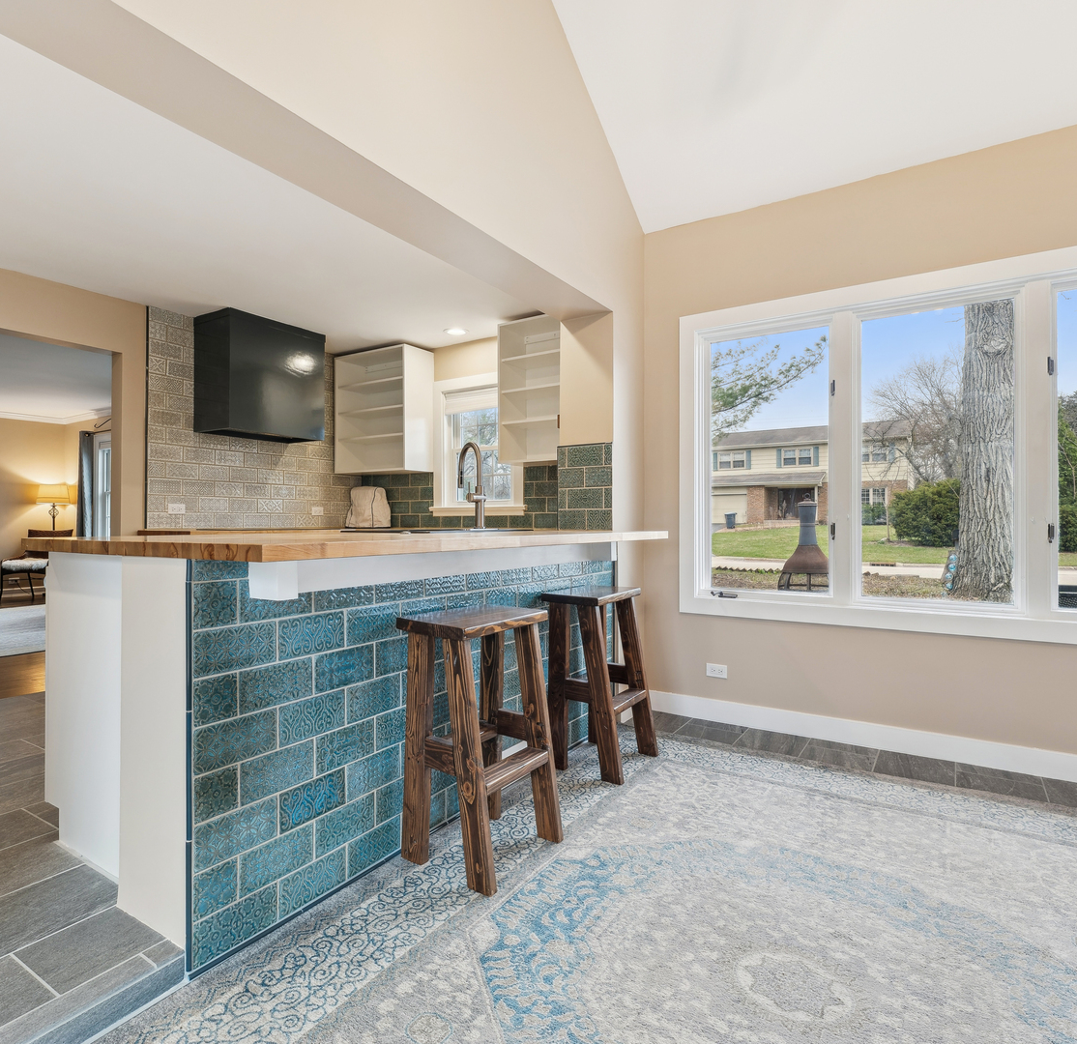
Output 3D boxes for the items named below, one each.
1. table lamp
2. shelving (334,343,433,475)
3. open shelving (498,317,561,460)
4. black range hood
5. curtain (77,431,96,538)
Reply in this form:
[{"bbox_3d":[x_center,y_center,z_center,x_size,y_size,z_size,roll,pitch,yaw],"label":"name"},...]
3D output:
[{"bbox_3d":[-6.445,-0.125,8.100,0.370,0.760,0.370,0,0,32],"label":"table lamp"},{"bbox_3d":[-1.321,-0.917,5.206,0.795,1.003,0.355,0,0,32],"label":"shelving"},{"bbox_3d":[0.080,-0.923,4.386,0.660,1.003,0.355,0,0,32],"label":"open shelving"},{"bbox_3d":[-2.046,-1.036,4.521,0.445,0.812,0.768,0,0,34],"label":"black range hood"},{"bbox_3d":[-6.075,-0.100,8.200,0.280,2.240,0.100,0,0,32],"label":"curtain"}]

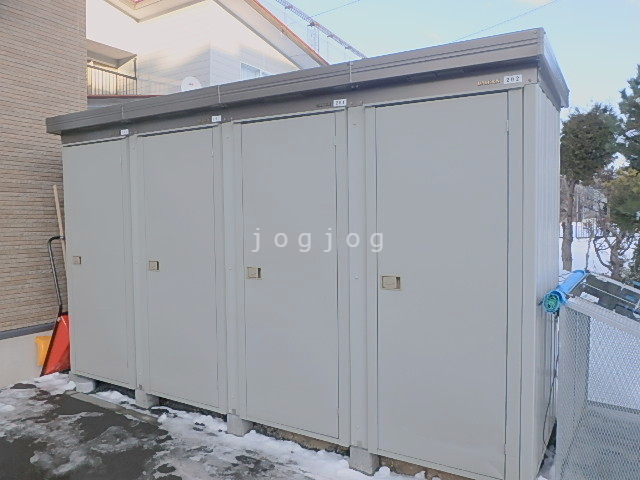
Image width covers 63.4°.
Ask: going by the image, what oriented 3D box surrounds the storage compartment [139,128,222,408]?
[{"bbox_3d":[-0.753,0.189,3.832,0.795,1.845,0.720,1,4,32],"label":"storage compartment"}]

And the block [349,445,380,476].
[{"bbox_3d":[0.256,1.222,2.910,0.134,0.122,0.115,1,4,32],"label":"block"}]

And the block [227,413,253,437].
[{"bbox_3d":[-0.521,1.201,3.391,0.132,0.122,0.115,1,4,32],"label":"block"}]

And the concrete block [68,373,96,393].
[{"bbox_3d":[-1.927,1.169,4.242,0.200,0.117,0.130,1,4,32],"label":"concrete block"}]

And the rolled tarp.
[{"bbox_3d":[1.397,0.251,2.889,0.100,0.095,1.340,1,4,32],"label":"rolled tarp"}]

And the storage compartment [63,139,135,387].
[{"bbox_3d":[-1.523,0.170,4.309,0.813,1.845,0.720,1,4,32],"label":"storage compartment"}]

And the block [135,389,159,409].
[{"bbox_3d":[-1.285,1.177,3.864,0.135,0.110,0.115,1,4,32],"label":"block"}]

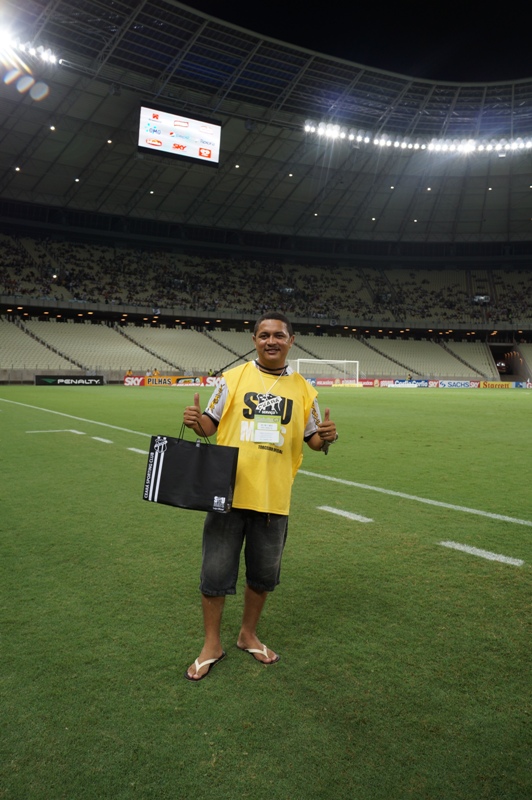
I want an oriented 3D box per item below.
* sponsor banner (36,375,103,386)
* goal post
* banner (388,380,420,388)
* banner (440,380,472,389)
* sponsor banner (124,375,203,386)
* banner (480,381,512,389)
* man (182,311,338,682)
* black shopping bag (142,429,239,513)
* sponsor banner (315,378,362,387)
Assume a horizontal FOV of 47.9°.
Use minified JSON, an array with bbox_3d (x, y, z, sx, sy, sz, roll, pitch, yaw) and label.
[{"bbox_3d":[-15.379,-1.592,47.265,5.289,0.820,0.200,-1,3,-35],"label":"sponsor banner"},{"bbox_3d":[5.466,-2.417,57.197,7.500,2.520,1.650,-1,3,-35],"label":"goal post"},{"bbox_3d":[15.606,-1.839,67.453,5.442,0.863,0.200,-1,3,-35],"label":"banner"},{"bbox_3d":[22.659,-1.890,71.887,6.150,0.863,0.200,-1,3,-35],"label":"banner"},{"bbox_3d":[-8.602,-1.621,50.847,7.223,0.863,0.200,-1,3,-35],"label":"sponsor banner"},{"bbox_3d":[29.159,-1.936,75.929,6.827,0.863,0.200,-1,3,-35],"label":"banner"},{"bbox_3d":[-0.026,0.412,2.844,0.710,1.690,0.470,1,3,-2],"label":"man"},{"bbox_3d":[-0.331,0.313,2.664,0.395,0.330,0.100,8,3,14],"label":"black shopping bag"},{"bbox_3d":[7.470,-1.777,62.250,5.977,0.863,0.200,-1,3,-35],"label":"sponsor banner"}]

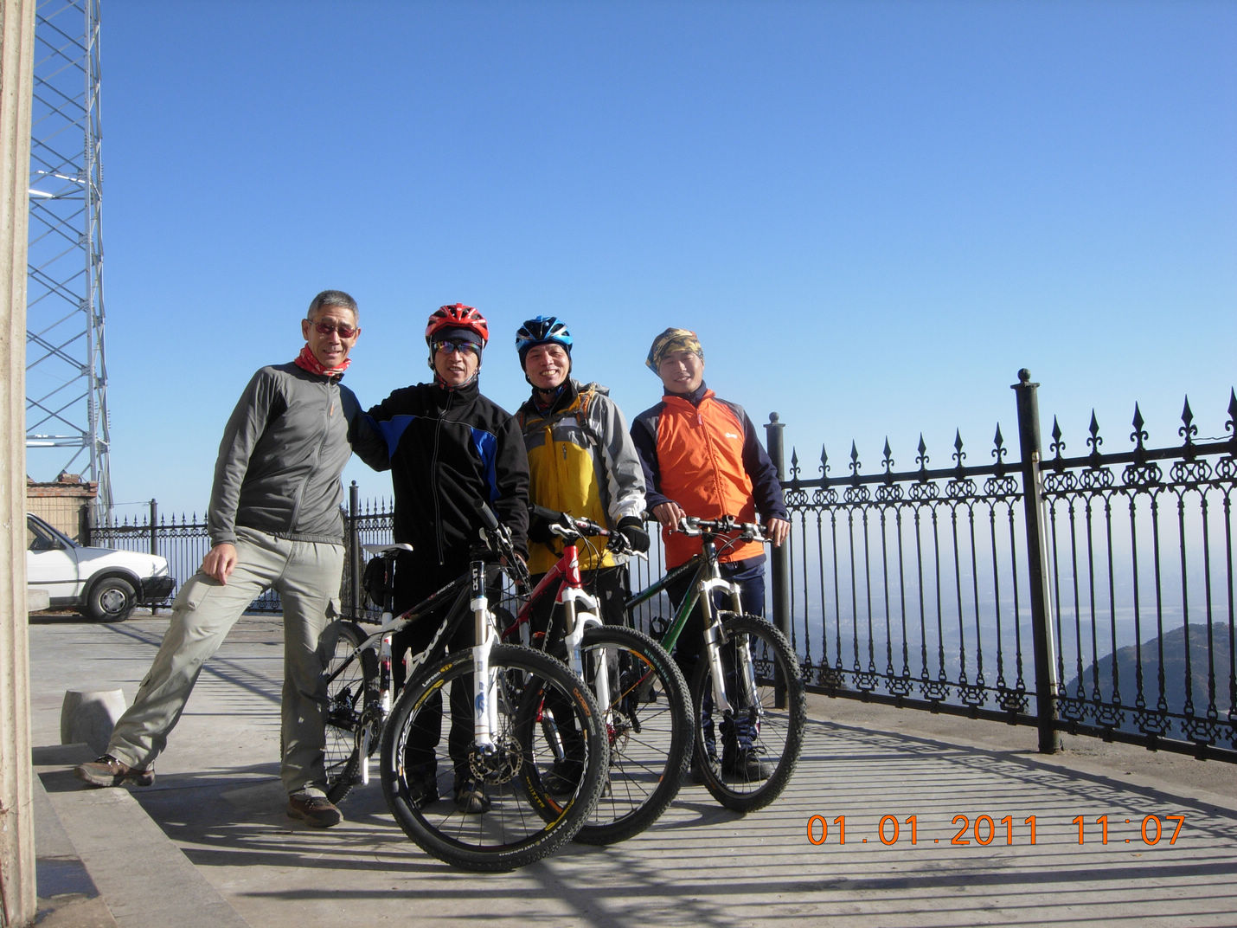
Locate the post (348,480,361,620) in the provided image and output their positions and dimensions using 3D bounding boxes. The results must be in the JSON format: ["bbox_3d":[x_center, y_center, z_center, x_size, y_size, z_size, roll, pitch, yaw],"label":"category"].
[{"bbox_3d":[-2.872,0.994,14.000,0.115,1.630,0.115,-1,-4,0],"label":"post"}]

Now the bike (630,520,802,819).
[{"bbox_3d":[0.177,0.709,4.870,0.600,1.020,1.725,1,-4,-34],"label":"bike"}]

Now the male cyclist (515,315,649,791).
[{"bbox_3d":[-0.130,0.326,4.830,0.560,1.790,0.550,-1,-4,3],"label":"male cyclist"}]

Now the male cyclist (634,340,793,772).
[{"bbox_3d":[0.360,0.348,5.000,0.620,1.750,0.520,-1,-4,-4],"label":"male cyclist"}]

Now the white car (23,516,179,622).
[{"bbox_3d":[-8.030,1.351,16.600,4.400,1.420,1.680,0,-4,-22],"label":"white car"}]

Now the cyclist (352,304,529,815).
[{"bbox_3d":[-0.640,0.316,4.520,0.630,1.790,0.500,-1,-4,-4],"label":"cyclist"}]

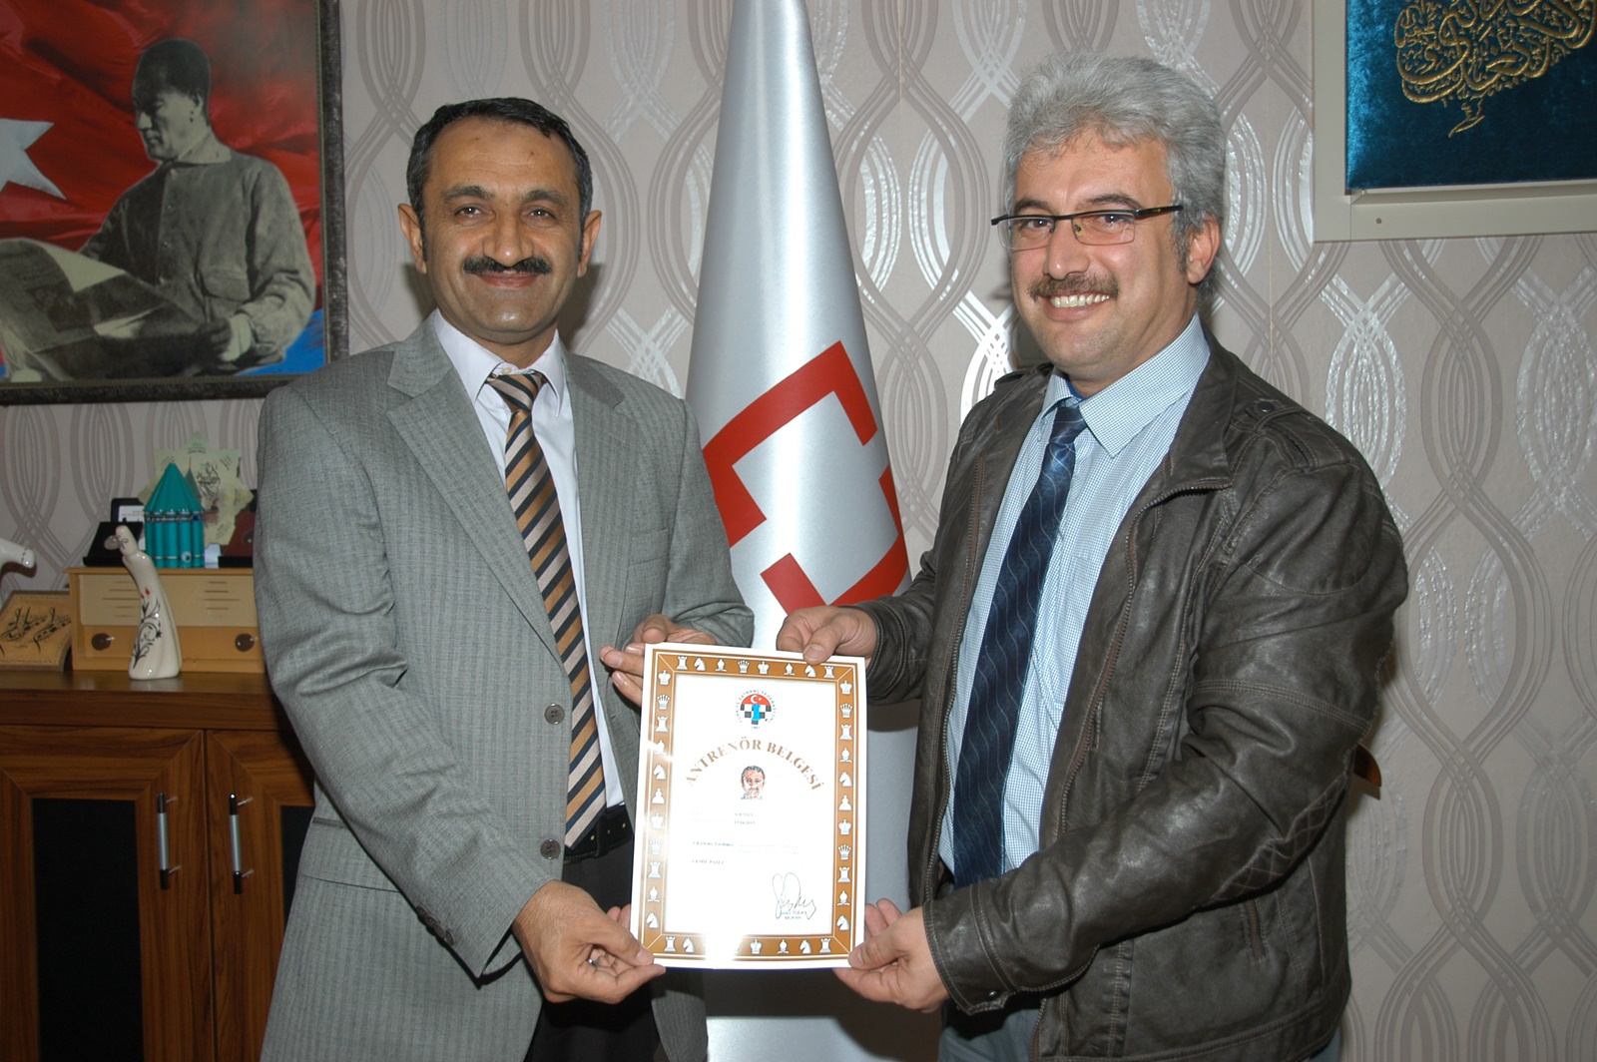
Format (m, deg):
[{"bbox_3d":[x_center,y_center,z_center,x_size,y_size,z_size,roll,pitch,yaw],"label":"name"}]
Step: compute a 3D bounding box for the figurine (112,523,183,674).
[{"bbox_3d":[-0.951,0.105,2.131,0.085,0.215,0.060,-3,3,-35],"label":"figurine"}]

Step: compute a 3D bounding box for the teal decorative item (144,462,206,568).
[{"bbox_3d":[-0.963,-0.024,2.251,0.086,0.160,0.086,-2,2,-10],"label":"teal decorative item"}]

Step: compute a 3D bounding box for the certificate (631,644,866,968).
[{"bbox_3d":[-0.043,0.252,1.360,0.211,0.298,0.008,3,-19,-5],"label":"certificate"}]

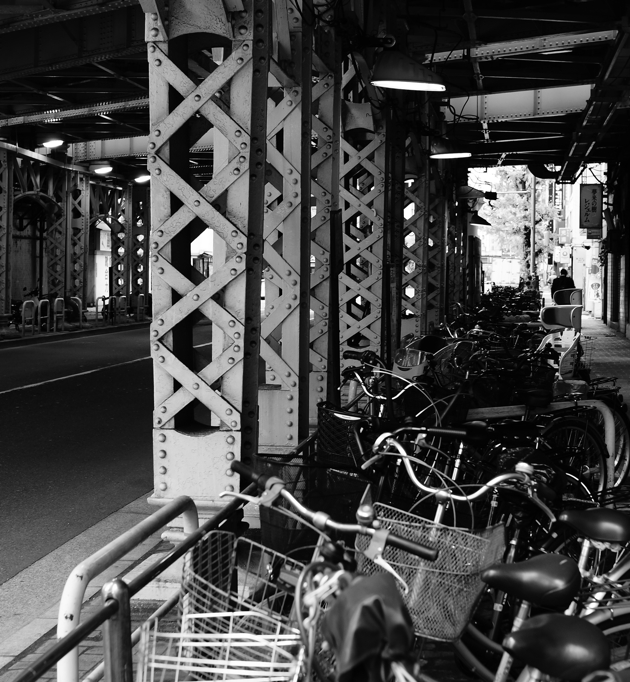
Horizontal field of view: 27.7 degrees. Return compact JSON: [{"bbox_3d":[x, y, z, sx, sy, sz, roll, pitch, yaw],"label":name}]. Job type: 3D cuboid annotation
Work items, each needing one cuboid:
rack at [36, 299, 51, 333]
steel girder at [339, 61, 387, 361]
[{"bbox_3d":[-6.749,-0.598,31.900,0.060,0.820,0.720,0,3,8],"label":"rack"},{"bbox_3d":[0.666,-1.672,17.256,0.570,4.470,0.600,0,3,8],"label":"steel girder"}]

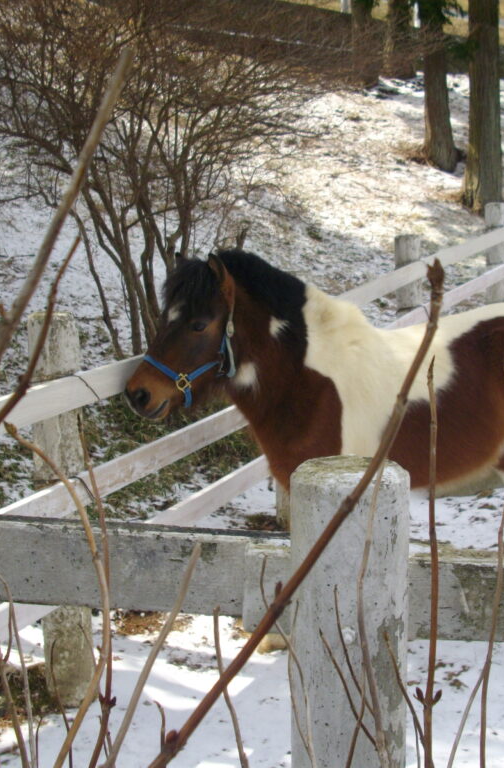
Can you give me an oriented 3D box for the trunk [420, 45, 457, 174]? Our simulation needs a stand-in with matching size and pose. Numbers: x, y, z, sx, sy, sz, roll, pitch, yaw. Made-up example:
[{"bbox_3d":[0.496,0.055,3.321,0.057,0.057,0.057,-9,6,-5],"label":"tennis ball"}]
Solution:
[{"bbox_3d":[2.056,-3.032,12.000,0.360,1.500,0.360,-2,8,0],"label":"trunk"}]

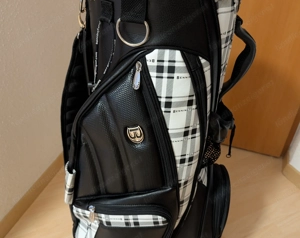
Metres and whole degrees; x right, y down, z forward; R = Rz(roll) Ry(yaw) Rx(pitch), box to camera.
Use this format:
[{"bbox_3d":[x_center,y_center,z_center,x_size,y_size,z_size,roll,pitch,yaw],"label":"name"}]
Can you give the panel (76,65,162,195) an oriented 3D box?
[{"bbox_3d":[-0.065,0.039,0.521,0.190,0.305,0.060,1,37,0],"label":"panel"}]

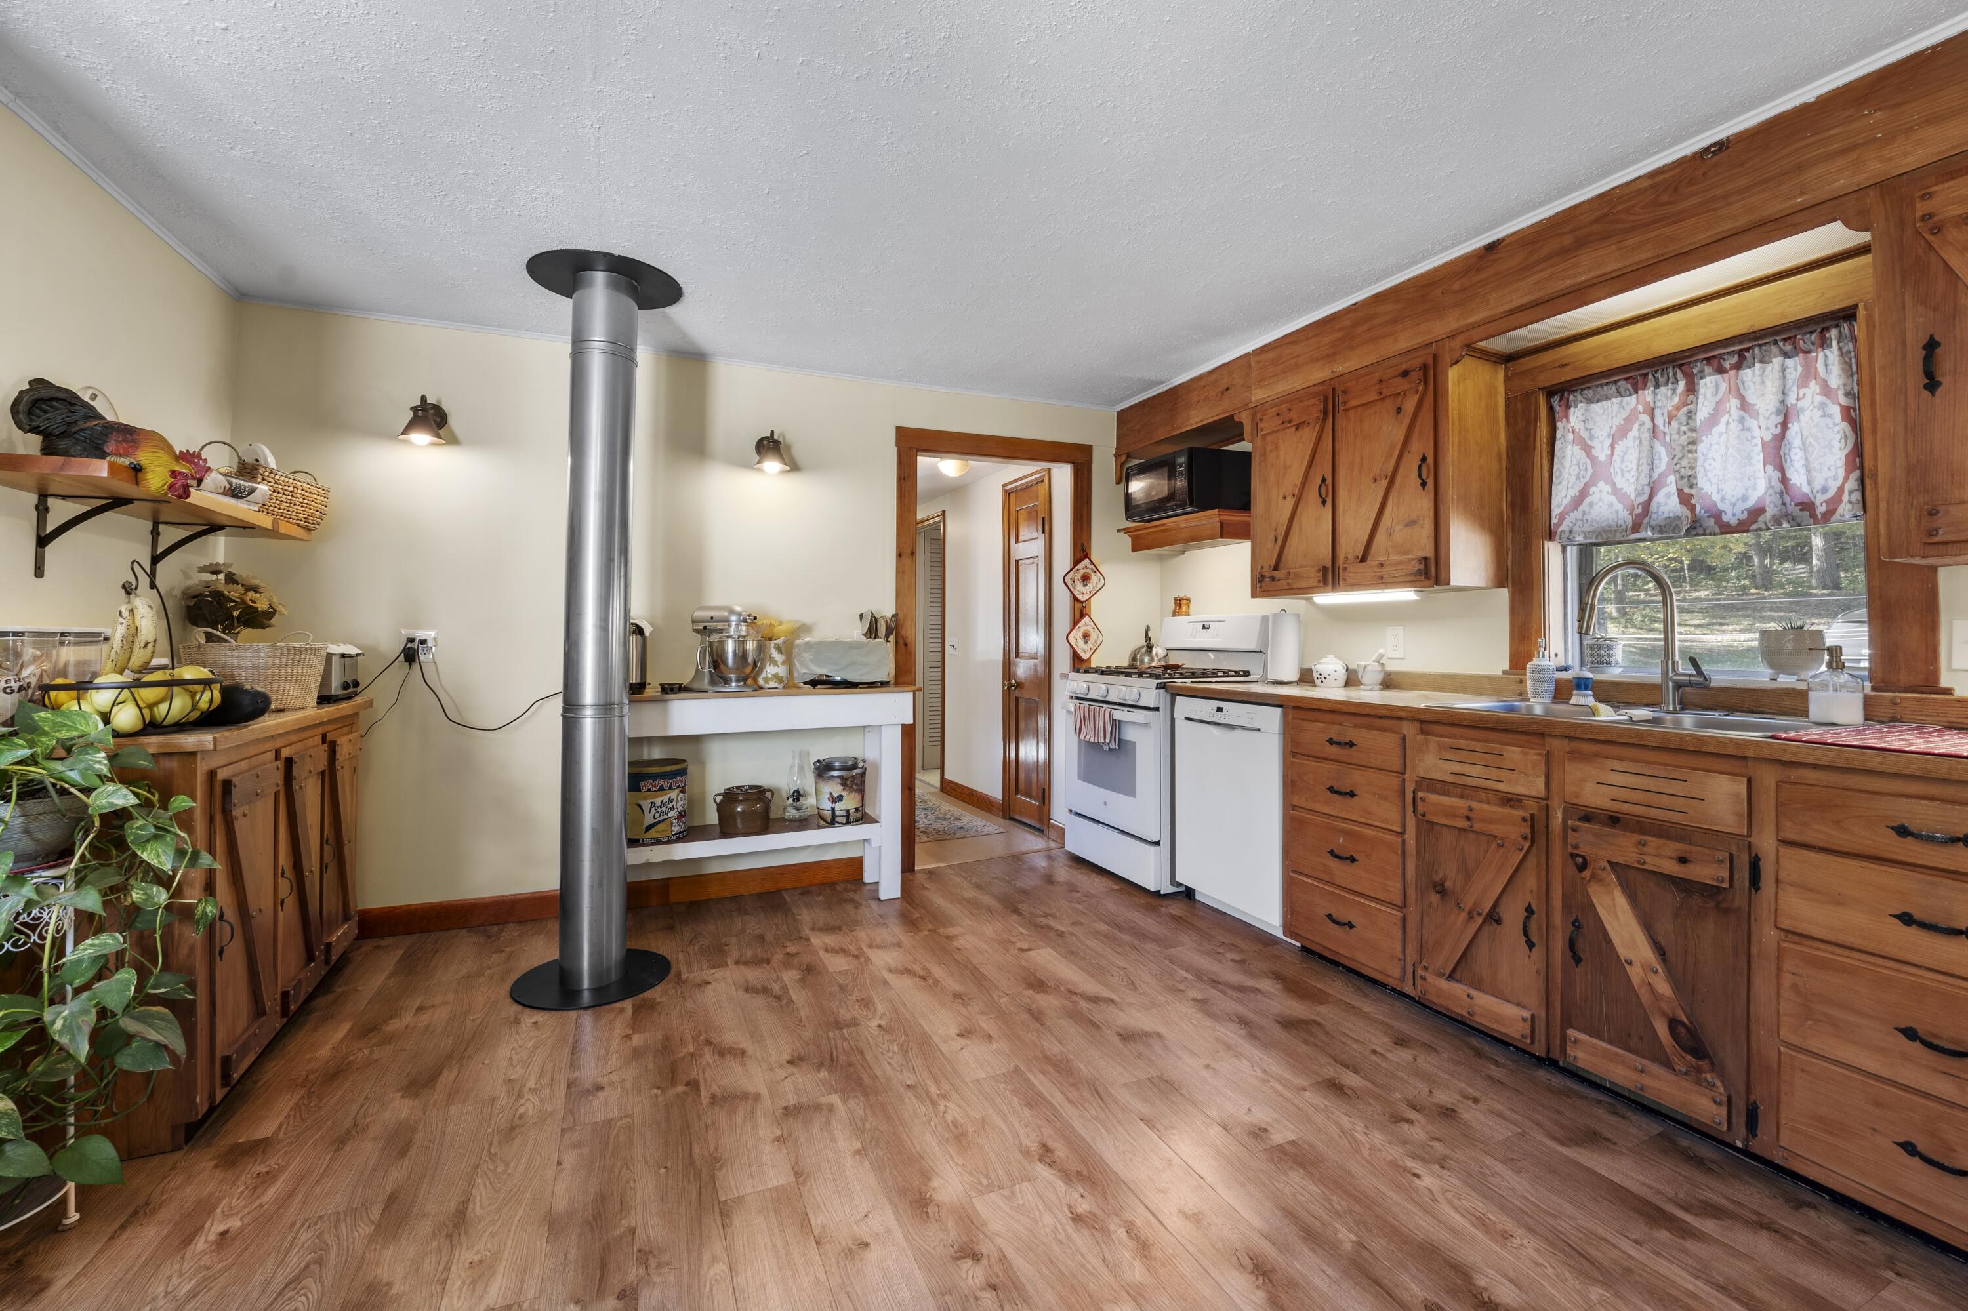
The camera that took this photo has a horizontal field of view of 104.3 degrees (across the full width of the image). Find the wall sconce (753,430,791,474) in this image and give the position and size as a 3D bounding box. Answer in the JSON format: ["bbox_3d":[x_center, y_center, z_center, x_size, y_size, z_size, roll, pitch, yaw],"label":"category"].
[{"bbox_3d":[-0.904,-0.868,3.250,0.150,0.175,0.210,0,1,-25],"label":"wall sconce"}]

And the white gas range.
[{"bbox_3d":[0.868,0.426,3.711,0.690,1.200,0.760,-1,2,-25],"label":"white gas range"}]

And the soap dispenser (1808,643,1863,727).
[{"bbox_3d":[2.022,0.069,1.817,0.078,0.190,0.082,-1,2,-35],"label":"soap dispenser"}]

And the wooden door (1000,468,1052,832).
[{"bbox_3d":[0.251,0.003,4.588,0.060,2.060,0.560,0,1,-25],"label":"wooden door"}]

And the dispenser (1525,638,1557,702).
[{"bbox_3d":[1.753,0.049,2.407,0.074,0.200,0.076,1,1,44],"label":"dispenser"}]

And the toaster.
[{"bbox_3d":[-2.383,0.063,2.665,0.270,0.190,0.270,-1,2,-25],"label":"toaster"}]

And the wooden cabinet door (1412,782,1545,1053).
[{"bbox_3d":[1.363,0.699,2.120,0.038,0.653,0.358,-1,2,-24],"label":"wooden cabinet door"}]

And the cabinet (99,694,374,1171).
[{"bbox_3d":[-2.128,0.602,2.143,0.420,0.890,1.330,0,1,-27],"label":"cabinet"}]

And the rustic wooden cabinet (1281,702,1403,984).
[{"bbox_3d":[1.439,0.600,2.644,0.600,0.840,0.480,0,1,-25],"label":"rustic wooden cabinet"}]

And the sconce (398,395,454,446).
[{"bbox_3d":[-2.073,-0.872,2.851,0.140,0.170,0.200,-1,2,-22],"label":"sconce"}]

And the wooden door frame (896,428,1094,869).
[{"bbox_3d":[0.065,-0.038,3.910,1.084,2.117,0.140,-1,2,-22],"label":"wooden door frame"}]

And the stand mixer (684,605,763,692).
[{"bbox_3d":[-1.056,-0.025,3.092,0.355,0.353,0.230,0,1,3],"label":"stand mixer"}]

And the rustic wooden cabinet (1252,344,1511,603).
[{"bbox_3d":[1.454,-0.634,2.900,0.310,0.790,0.860,-1,2,-25],"label":"rustic wooden cabinet"}]

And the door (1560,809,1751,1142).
[{"bbox_3d":[1.527,0.707,1.761,0.038,0.651,0.356,-1,2,-24],"label":"door"}]

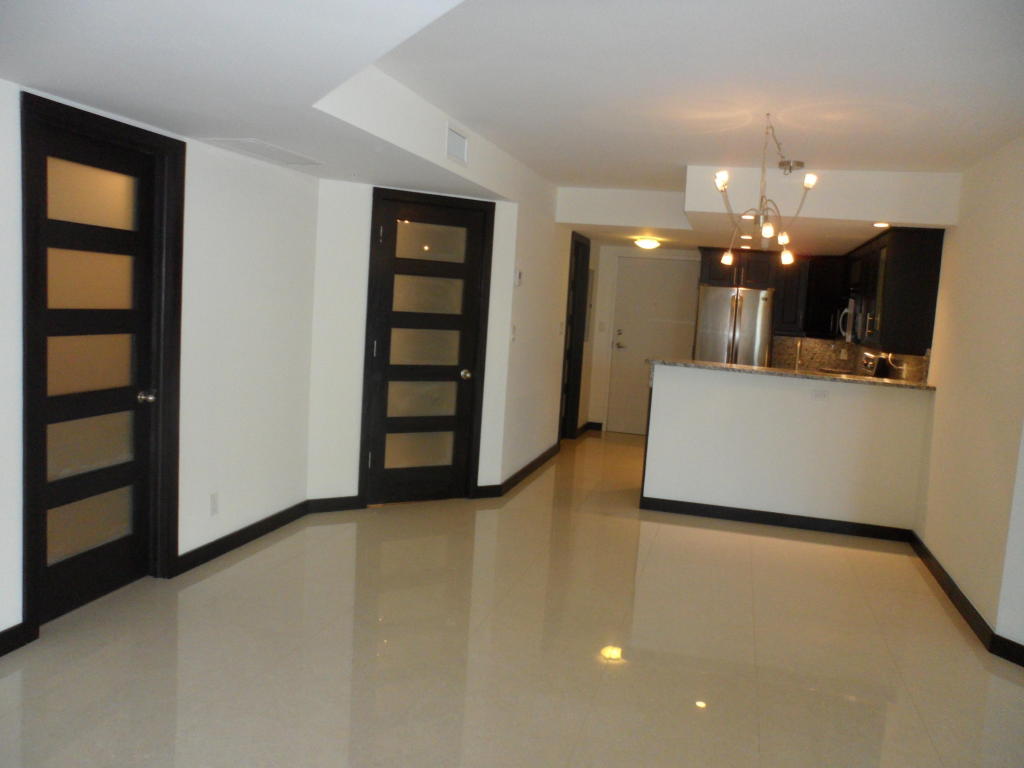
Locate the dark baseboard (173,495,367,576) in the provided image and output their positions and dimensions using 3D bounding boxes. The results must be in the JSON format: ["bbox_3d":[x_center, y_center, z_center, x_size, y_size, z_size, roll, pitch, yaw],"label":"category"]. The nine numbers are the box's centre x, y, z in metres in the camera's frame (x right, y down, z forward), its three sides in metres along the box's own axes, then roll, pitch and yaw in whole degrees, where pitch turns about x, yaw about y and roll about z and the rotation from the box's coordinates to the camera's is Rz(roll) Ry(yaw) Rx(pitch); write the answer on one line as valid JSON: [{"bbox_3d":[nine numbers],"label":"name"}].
[{"bbox_3d":[-1.391,0.851,4.552,0.262,0.098,1.539,6,7,21],"label":"dark baseboard"}]

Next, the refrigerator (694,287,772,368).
[{"bbox_3d":[2.433,-0.201,8.575,0.820,1.770,0.780,6,7,16],"label":"refrigerator"}]

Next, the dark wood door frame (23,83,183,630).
[{"bbox_3d":[-1.785,-0.060,3.362,0.130,2.120,0.880,6,7,16],"label":"dark wood door frame"}]

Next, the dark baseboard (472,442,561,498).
[{"bbox_3d":[0.127,0.713,6.612,0.162,0.102,2.122,6,7,18],"label":"dark baseboard"}]

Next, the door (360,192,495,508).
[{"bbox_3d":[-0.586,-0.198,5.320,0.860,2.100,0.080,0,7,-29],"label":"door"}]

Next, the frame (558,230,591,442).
[{"bbox_3d":[0.572,-0.421,7.844,0.140,2.130,0.890,6,7,16],"label":"frame"}]

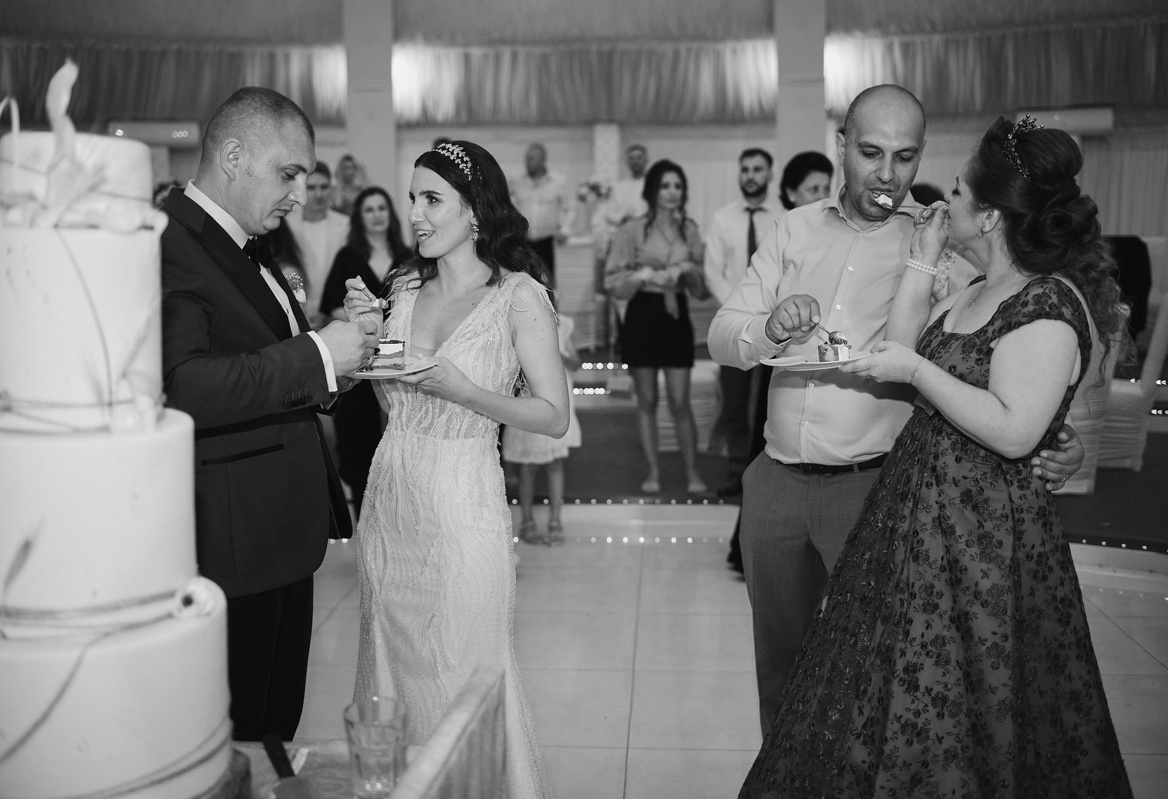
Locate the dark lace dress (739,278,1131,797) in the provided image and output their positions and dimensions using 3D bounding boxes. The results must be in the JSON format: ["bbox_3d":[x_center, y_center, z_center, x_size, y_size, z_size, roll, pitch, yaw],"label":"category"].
[{"bbox_3d":[0.714,0.438,2.286,0.880,1.335,0.850,-5,9,-30],"label":"dark lace dress"}]

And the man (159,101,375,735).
[{"bbox_3d":[-0.591,0.303,2.185,0.480,1.729,0.540,1,8,8],"label":"man"}]

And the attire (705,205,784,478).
[{"bbox_3d":[0.875,-0.287,5.951,0.530,1.470,0.300,1,8,8],"label":"attire"}]

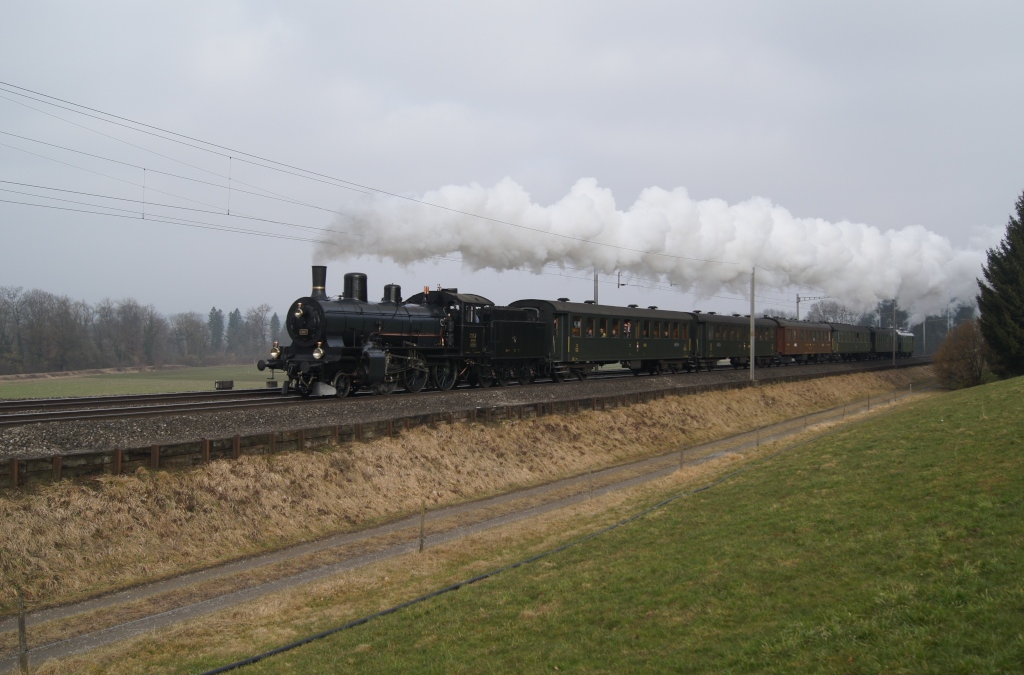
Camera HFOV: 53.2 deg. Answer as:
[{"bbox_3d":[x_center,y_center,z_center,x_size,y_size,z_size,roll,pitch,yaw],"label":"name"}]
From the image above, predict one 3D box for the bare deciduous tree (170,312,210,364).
[{"bbox_3d":[-91.121,0.071,290.000,11.300,15.163,10.500,0,0,0],"label":"bare deciduous tree"}]

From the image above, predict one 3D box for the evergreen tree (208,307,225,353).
[{"bbox_3d":[-89.528,-0.757,310.000,4.800,16.663,4.800,0,0,0],"label":"evergreen tree"}]

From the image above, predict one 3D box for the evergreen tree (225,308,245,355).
[{"bbox_3d":[-84.014,-0.682,310.000,5.400,16.512,5.400,0,0,0],"label":"evergreen tree"}]

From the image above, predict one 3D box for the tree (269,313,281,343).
[{"bbox_3d":[-84.615,-0.321,365.000,4.100,16.837,4.100,0,0,0],"label":"tree"}]

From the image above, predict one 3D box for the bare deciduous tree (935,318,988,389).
[{"bbox_3d":[44.271,1.727,101.000,5.600,6.811,5.600,0,0,0],"label":"bare deciduous tree"}]

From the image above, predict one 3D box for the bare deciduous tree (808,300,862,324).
[{"bbox_3d":[72.268,-0.843,230.000,12.100,15.173,11.000,0,0,0],"label":"bare deciduous tree"}]

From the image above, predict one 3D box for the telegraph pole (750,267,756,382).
[{"bbox_3d":[15.139,-0.817,64.300,0.240,7.164,0.240,0,0,29],"label":"telegraph pole"}]

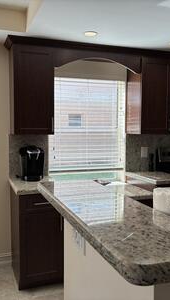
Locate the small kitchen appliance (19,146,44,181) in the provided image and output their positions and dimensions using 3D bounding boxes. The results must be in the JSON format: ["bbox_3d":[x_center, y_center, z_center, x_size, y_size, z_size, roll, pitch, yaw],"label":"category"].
[{"bbox_3d":[-0.549,0.129,3.082,0.240,0.345,0.305,-1,4,-14],"label":"small kitchen appliance"}]

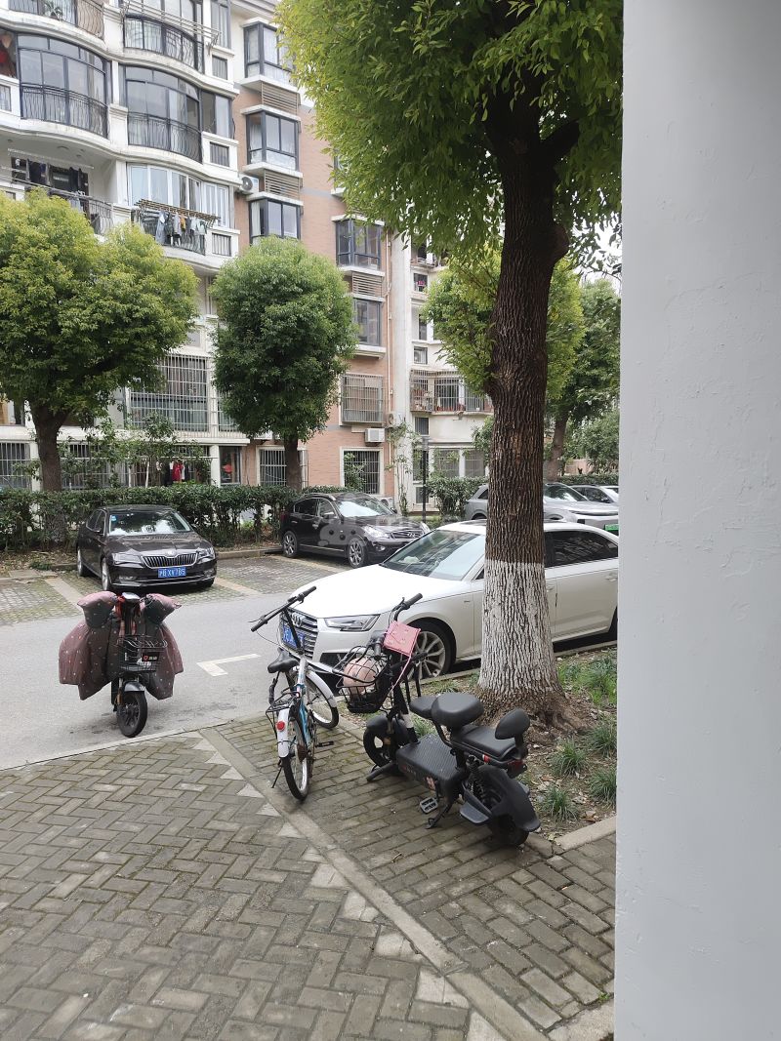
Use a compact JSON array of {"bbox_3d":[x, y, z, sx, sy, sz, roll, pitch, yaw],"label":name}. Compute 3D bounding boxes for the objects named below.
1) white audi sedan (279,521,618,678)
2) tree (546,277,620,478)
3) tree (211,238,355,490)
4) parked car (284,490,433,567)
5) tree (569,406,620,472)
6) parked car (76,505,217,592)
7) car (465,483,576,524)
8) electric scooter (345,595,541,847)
[{"bbox_3d":[1.072,0.726,8.128,4.818,1.432,1.843,-3,5,-33],"label":"white audi sedan"},{"bbox_3d":[7.451,-4.511,27.267,4.200,9.009,4.200,-1,4,0],"label":"tree"},{"bbox_3d":[-2.844,-3.466,19.910,3.950,8.219,3.950,-1,4,0],"label":"tree"},{"bbox_3d":[-0.921,0.129,16.997,1.803,1.589,4.645,-4,5,-38],"label":"parked car"},{"bbox_3d":[8.768,-2.491,30.410,3.000,4.519,3.000,-1,4,0],"label":"tree"},{"bbox_3d":[-4.915,0.456,14.221,1.864,1.480,4.869,-3,4,-31],"label":"parked car"},{"bbox_3d":[4.147,-0.237,19.933,1.880,1.630,4.700,-3,5,-32],"label":"car"},{"bbox_3d":[0.306,1.127,4.287,0.590,1.110,1.490,-3,5,-33],"label":"electric scooter"}]

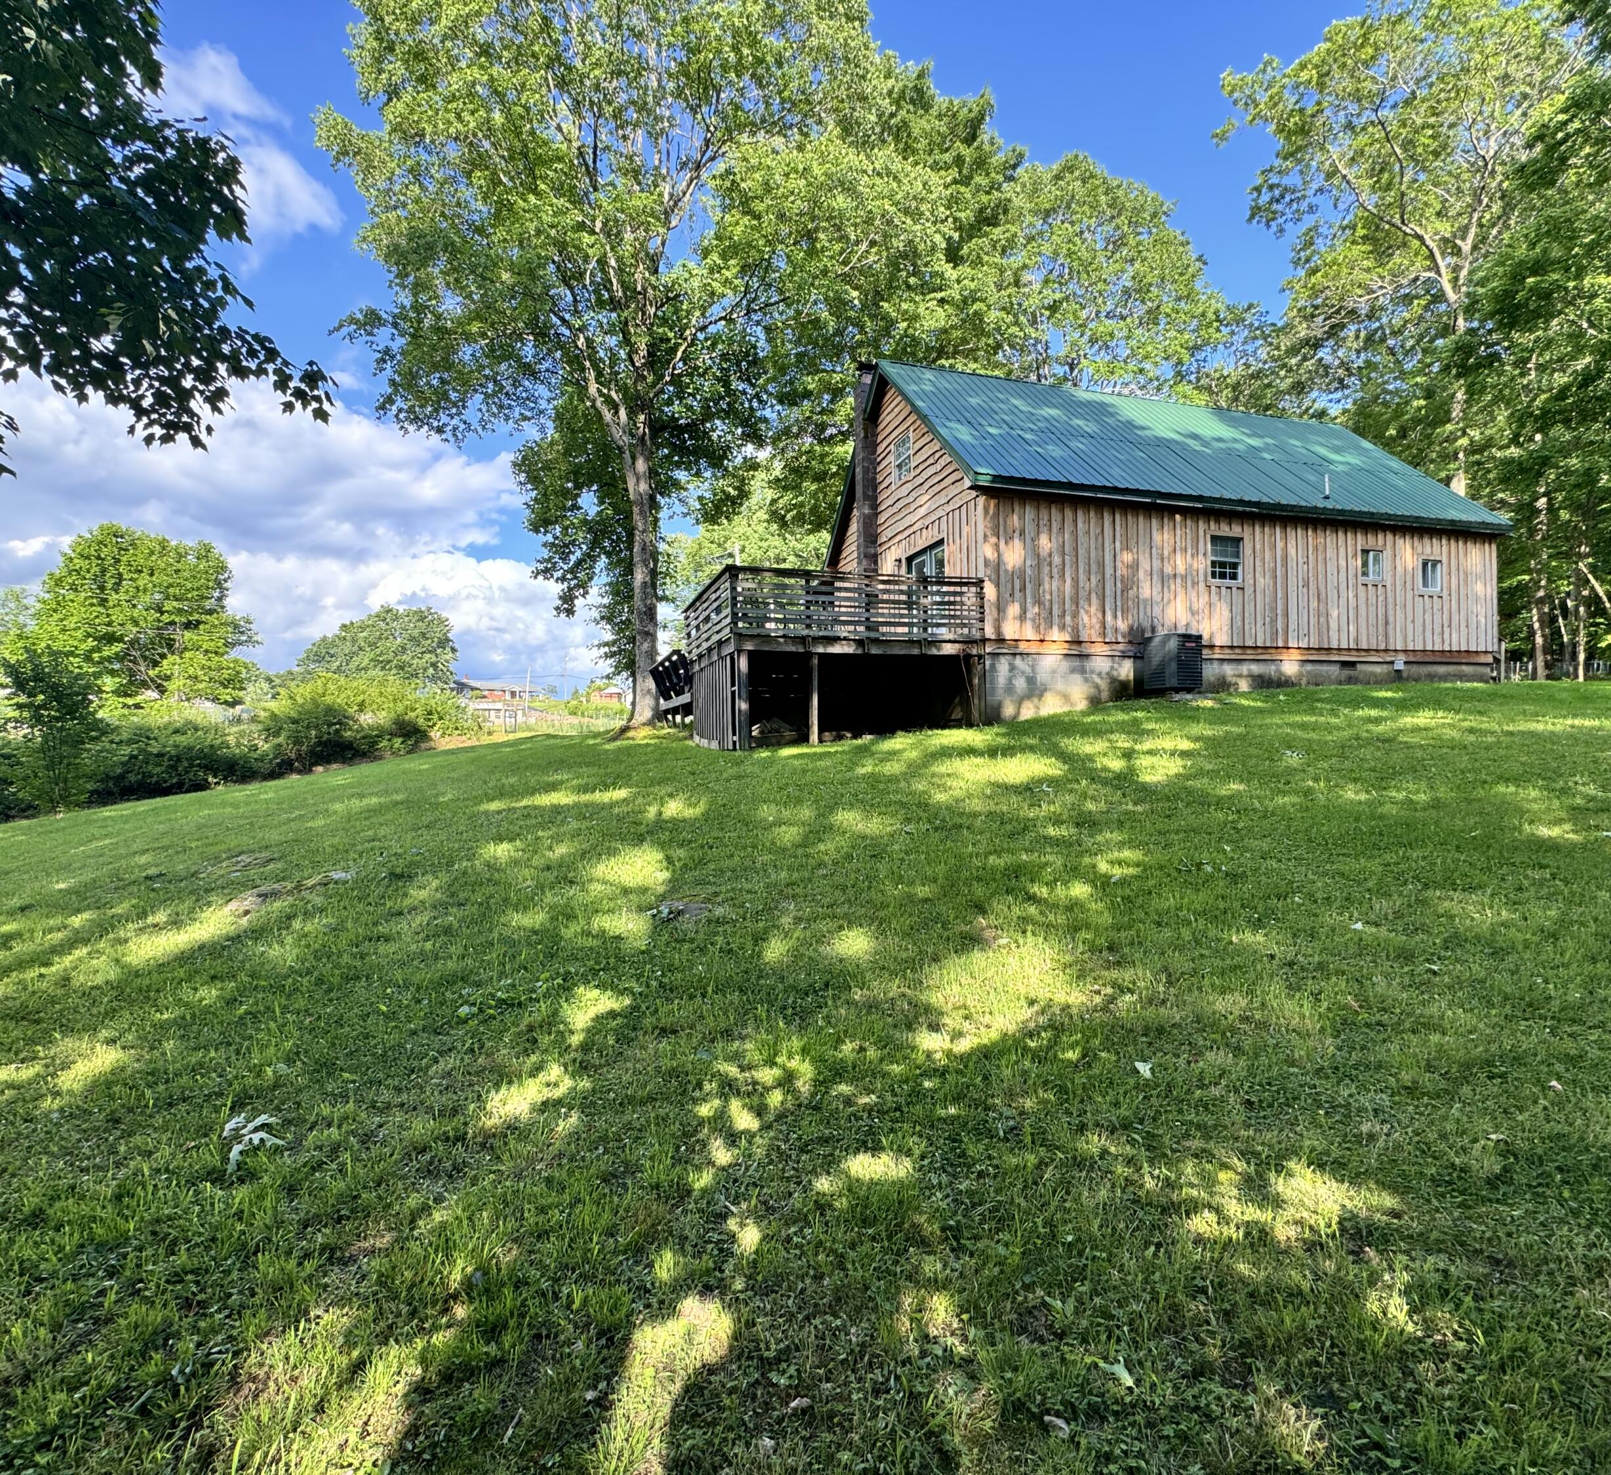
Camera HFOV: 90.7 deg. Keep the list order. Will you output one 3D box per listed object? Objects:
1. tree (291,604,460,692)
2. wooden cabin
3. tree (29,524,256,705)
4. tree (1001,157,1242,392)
[{"bbox_3d":[-45.891,-8.784,85.000,15.500,11.000,15.500,-1,-1,-28],"label":"tree"},{"bbox_3d":[5.810,-3.914,17.847,17.095,7.991,7.485,-1,0,-18],"label":"wooden cabin"},{"bbox_3d":[-44.175,-8.139,53.000,11.800,12.300,11.800,-1,-1,-40],"label":"tree"},{"bbox_3d":[11.975,-11.152,29.913,9.500,21.800,9.500,-1,0,23],"label":"tree"}]

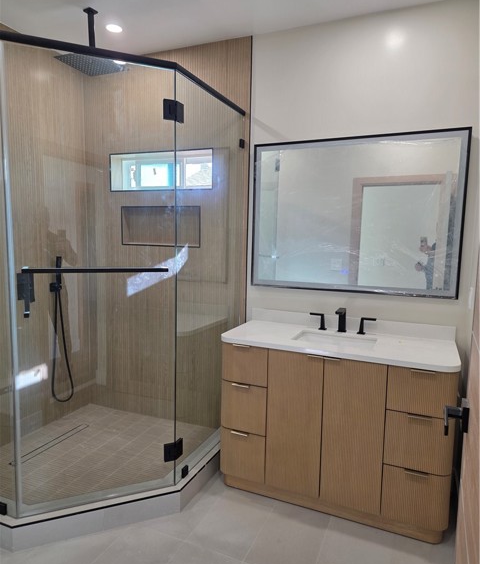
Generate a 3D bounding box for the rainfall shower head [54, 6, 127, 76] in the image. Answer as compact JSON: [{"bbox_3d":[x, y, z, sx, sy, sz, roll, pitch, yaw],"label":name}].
[{"bbox_3d":[-0.859,-1.410,2.462,0.304,0.283,0.304,4,7,24],"label":"rainfall shower head"}]

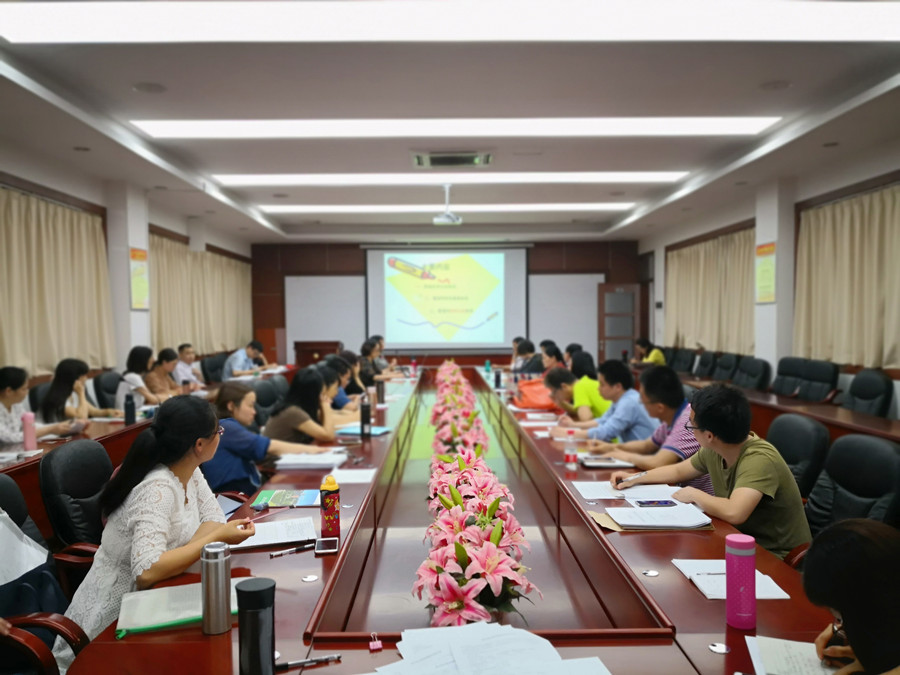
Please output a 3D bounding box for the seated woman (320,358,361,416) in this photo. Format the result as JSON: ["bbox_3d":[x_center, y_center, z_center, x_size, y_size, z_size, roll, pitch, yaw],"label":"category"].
[{"bbox_3d":[-1.044,0.789,5.204,0.800,1.180,0.480,0,1,-1],"label":"seated woman"}]

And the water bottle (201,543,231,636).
[{"bbox_3d":[-0.547,0.591,1.662,0.069,0.198,0.069,0,1,-1],"label":"water bottle"}]

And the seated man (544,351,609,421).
[{"bbox_3d":[1.065,0.781,5.332,0.850,1.160,0.520,0,1,-1],"label":"seated man"}]

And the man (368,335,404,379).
[{"bbox_3d":[-1.058,0.631,9.902,0.780,1.280,0.500,0,1,-1],"label":"man"}]

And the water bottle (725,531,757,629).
[{"bbox_3d":[0.678,0.562,1.632,0.067,0.206,0.067,0,1,-1],"label":"water bottle"}]

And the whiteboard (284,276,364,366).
[{"bbox_3d":[-2.423,-0.290,13.715,1.680,1.800,0.050,0,1,-1],"label":"whiteboard"}]

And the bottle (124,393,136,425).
[{"bbox_3d":[-2.330,0.524,5.101,0.073,0.213,0.073,0,1,-1],"label":"bottle"}]

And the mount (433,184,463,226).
[{"bbox_3d":[-0.030,-1.585,8.383,0.350,0.500,0.300,0,1,-1],"label":"mount"}]

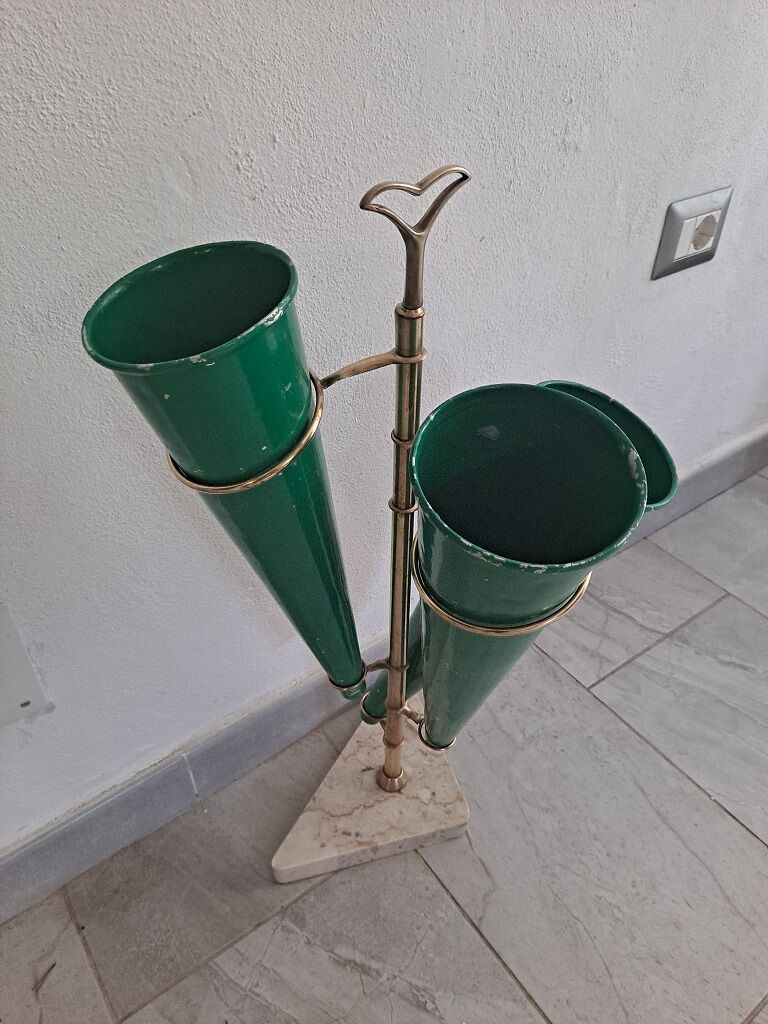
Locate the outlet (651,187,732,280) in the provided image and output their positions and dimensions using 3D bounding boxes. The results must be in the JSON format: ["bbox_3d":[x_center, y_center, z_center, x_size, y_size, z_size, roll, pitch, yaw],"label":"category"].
[{"bbox_3d":[0.341,-0.307,0.816,0.115,0.084,0.012,-24,45,-28],"label":"outlet"}]

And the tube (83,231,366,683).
[{"bbox_3d":[-0.066,0.025,0.545,0.118,0.416,0.118,-35,50,-17],"label":"tube"}]

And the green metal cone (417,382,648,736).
[{"bbox_3d":[0.063,0.096,0.543,0.118,0.416,0.118,1,56,-2],"label":"green metal cone"}]

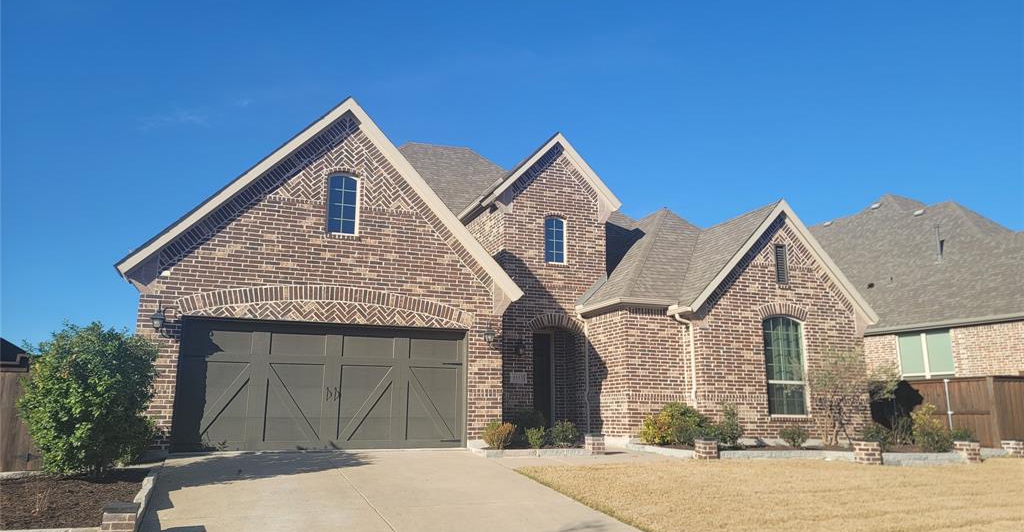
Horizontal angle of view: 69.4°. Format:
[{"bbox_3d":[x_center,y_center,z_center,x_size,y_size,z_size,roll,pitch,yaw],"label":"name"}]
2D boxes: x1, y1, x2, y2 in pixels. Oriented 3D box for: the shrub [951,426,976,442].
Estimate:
[{"bbox_3d":[8.833,3.363,14.500,0.527,0.423,0.511,5,-12,-21],"label":"shrub"}]

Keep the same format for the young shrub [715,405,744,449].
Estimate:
[{"bbox_3d":[4.235,3.125,14.400,0.561,0.840,0.544,5,-12,-21],"label":"young shrub"}]

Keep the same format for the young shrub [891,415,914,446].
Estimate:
[{"bbox_3d":[7.974,3.359,15.100,0.518,0.641,0.502,5,-12,-21],"label":"young shrub"}]

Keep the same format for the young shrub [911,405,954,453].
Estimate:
[{"bbox_3d":[7.676,2.967,13.500,0.771,0.859,0.748,5,-12,-21],"label":"young shrub"}]

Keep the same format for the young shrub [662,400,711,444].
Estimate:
[{"bbox_3d":[3.327,2.984,14.100,0.879,0.822,0.852,0,-12,0],"label":"young shrub"}]

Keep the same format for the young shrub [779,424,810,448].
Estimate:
[{"bbox_3d":[5.730,3.458,15.000,0.623,0.477,0.604,5,-12,-21],"label":"young shrub"}]

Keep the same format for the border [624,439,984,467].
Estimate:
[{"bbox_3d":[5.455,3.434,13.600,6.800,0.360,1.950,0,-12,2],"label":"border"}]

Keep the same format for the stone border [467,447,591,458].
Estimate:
[{"bbox_3d":[0.334,3.287,13.103,2.050,0.150,0.880,5,-12,-21],"label":"stone border"}]

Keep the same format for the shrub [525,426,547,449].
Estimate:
[{"bbox_3d":[0.434,3.038,13.100,0.408,0.382,0.396,0,-12,0],"label":"shrub"}]

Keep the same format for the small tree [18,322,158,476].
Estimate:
[{"bbox_3d":[-5.425,1.706,9.450,1.680,1.870,1.630,5,-12,-21],"label":"small tree"}]

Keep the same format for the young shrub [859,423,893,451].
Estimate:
[{"bbox_3d":[7.127,3.343,14.500,0.640,0.538,0.621,5,-12,-21],"label":"young shrub"}]

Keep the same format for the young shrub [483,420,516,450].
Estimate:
[{"bbox_3d":[-0.219,2.968,12.950,0.572,0.515,0.554,0,-12,0],"label":"young shrub"}]

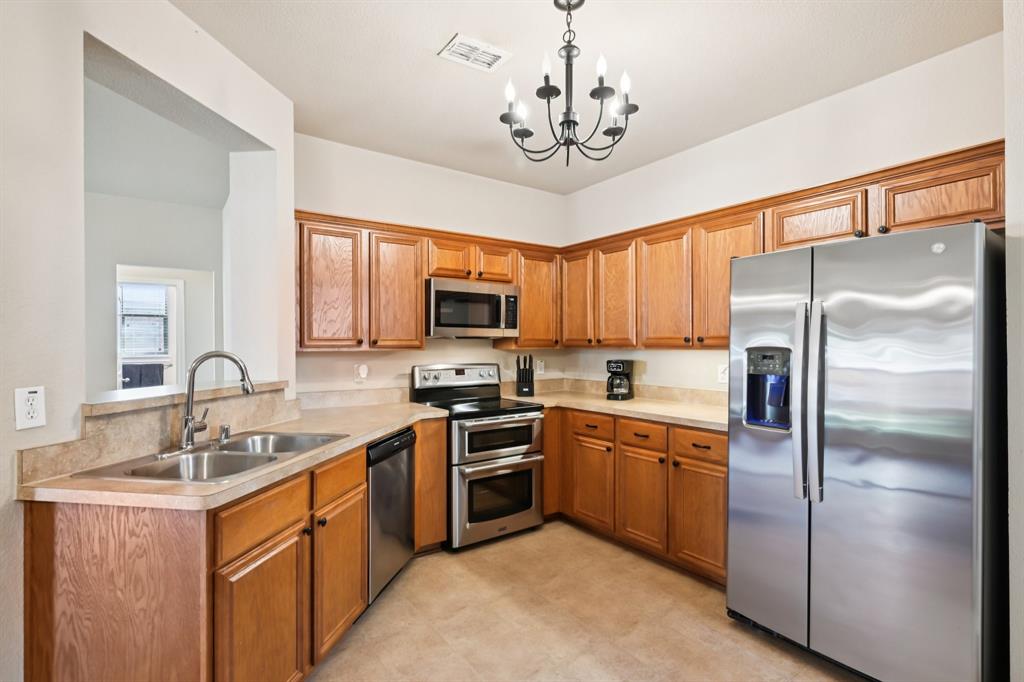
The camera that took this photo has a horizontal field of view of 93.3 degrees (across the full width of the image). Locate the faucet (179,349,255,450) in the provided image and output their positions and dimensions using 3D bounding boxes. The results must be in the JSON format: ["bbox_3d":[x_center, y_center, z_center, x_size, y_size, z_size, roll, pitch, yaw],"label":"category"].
[{"bbox_3d":[-1.144,0.233,1.913,0.310,0.387,0.105,0,-1,10],"label":"faucet"}]

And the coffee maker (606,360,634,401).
[{"bbox_3d":[0.841,0.294,3.739,0.155,0.310,0.210,-1,-1,32],"label":"coffee maker"}]

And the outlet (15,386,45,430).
[{"bbox_3d":[-1.458,0.203,1.465,0.012,0.122,0.077,0,-1,10],"label":"outlet"}]

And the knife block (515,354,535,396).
[{"bbox_3d":[0.110,0.283,4.045,0.140,0.345,0.155,0,-1,-8],"label":"knife block"}]

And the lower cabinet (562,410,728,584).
[{"bbox_3d":[0.990,0.926,3.246,0.614,0.885,1.375,0,-1,-35],"label":"lower cabinet"}]

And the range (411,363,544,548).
[{"bbox_3d":[-0.248,0.779,3.521,0.760,1.193,0.680,0,-1,-35],"label":"range"}]

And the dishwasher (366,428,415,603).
[{"bbox_3d":[-0.912,0.898,2.632,0.600,0.815,0.600,0,-1,10],"label":"dishwasher"}]

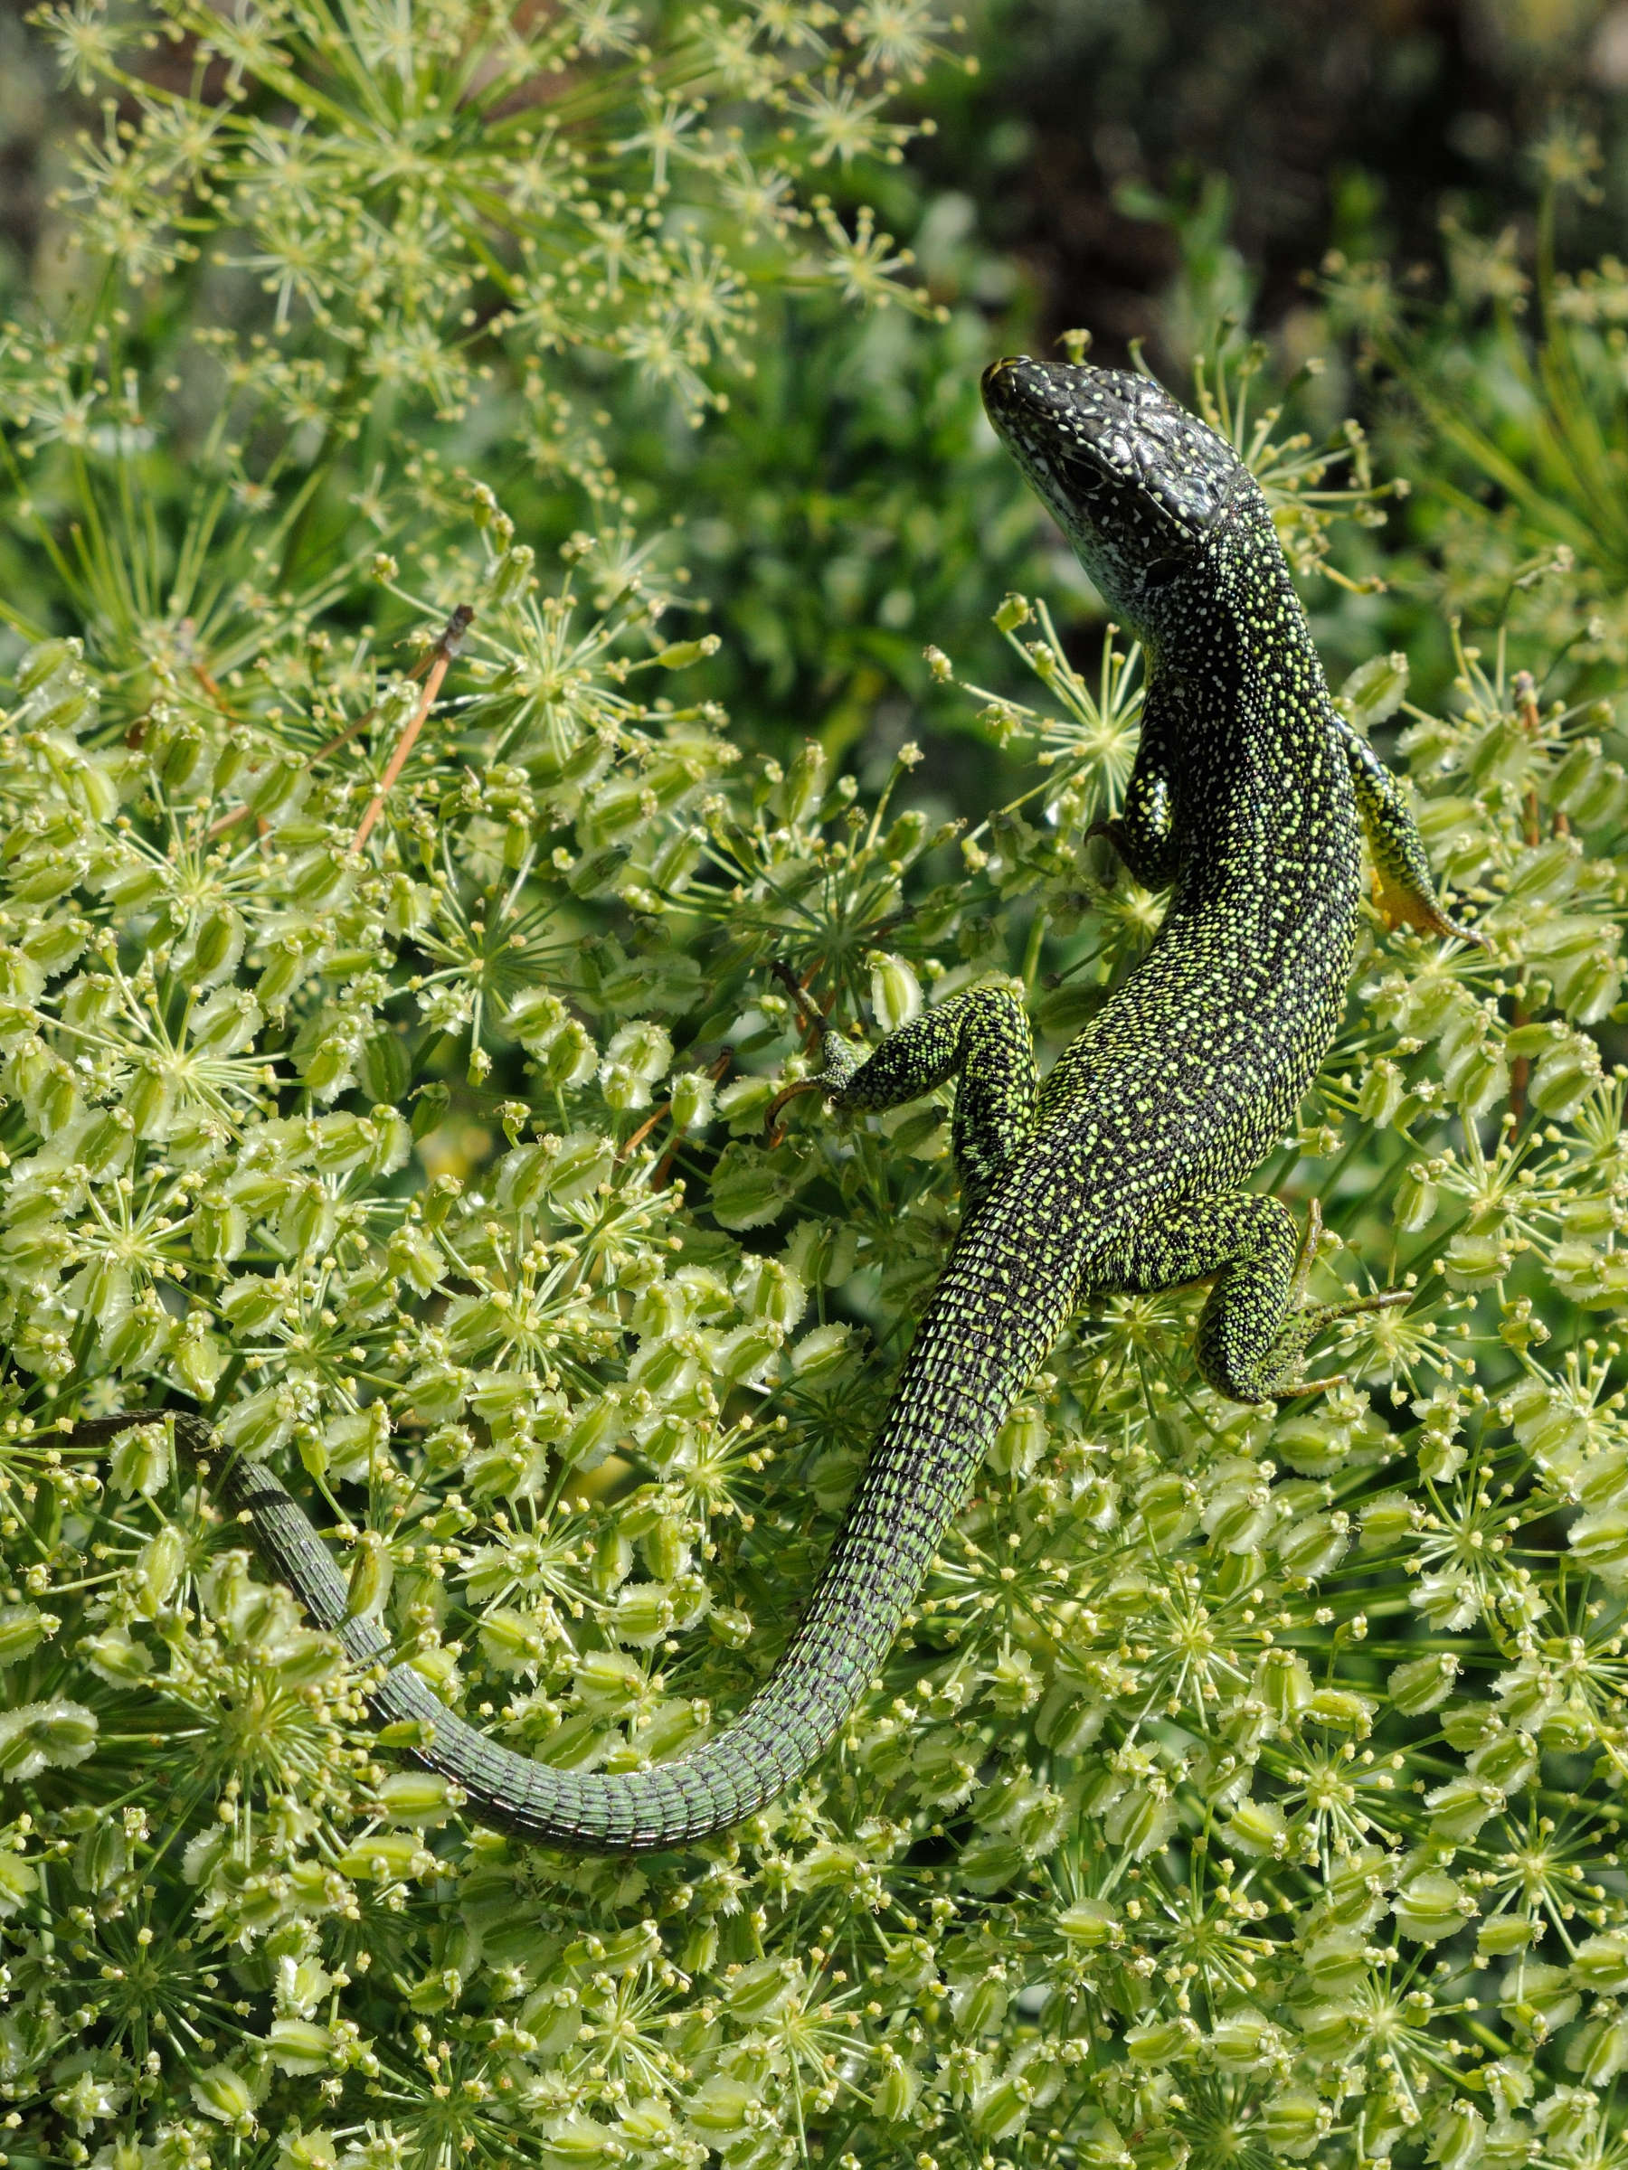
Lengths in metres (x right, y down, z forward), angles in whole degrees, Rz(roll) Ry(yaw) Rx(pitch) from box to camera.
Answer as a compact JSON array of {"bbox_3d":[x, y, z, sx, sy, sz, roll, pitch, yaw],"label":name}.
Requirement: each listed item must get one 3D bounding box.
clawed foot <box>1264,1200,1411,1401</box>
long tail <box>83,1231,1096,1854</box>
[{"bbox_3d":[0.046,0.019,0.740,0.018,0.009,0.016,-27,49,-26],"label":"clawed foot"},{"bbox_3d":[-0.021,0.039,0.730,0.087,0.028,0.057,0,43,0],"label":"long tail"}]

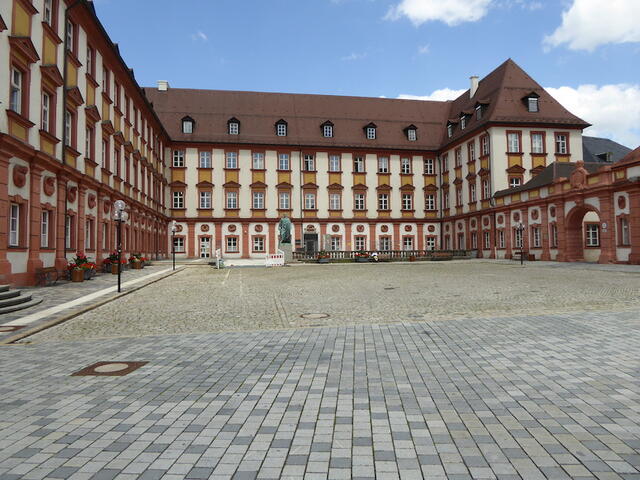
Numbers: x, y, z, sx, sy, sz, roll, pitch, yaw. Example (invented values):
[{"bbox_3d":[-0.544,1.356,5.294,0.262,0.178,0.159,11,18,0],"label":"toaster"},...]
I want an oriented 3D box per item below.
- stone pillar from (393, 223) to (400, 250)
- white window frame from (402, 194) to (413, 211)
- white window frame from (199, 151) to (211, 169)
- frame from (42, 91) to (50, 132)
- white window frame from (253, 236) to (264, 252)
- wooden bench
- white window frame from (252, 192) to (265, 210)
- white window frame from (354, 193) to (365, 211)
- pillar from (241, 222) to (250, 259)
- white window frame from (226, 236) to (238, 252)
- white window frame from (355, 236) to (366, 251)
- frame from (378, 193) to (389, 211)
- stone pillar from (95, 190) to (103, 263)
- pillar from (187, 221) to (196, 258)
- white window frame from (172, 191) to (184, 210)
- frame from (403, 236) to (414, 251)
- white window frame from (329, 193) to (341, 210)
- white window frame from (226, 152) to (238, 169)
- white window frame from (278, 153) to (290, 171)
[{"bbox_3d":[9.609,-0.096,57.489,0.897,4.169,0.400,0,-2,-10],"label":"stone pillar"},{"bbox_3d":[11.571,-4.987,60.983,1.340,2.030,0.200,0,-2,-10],"label":"white window frame"},{"bbox_3d":[-13.323,-9.293,54.095,1.287,1.907,0.150,0,-2,-10],"label":"white window frame"},{"bbox_3d":[-12.485,-5.791,20.919,0.170,2.000,1.220,0,-2,-10],"label":"frame"},{"bbox_3d":[-7.480,0.597,56.932,1.240,1.680,0.170,0,-2,-10],"label":"white window frame"},{"bbox_3d":[-11.359,1.560,19.281,0.550,0.790,1.400,0,-2,-10],"label":"wooden bench"},{"bbox_3d":[-7.514,-4.796,57.085,1.250,2.020,0.170,0,-2,-10],"label":"white window frame"},{"bbox_3d":[5.197,-4.898,60.054,1.250,2.060,0.180,0,-2,-10],"label":"white window frame"},{"bbox_3d":[-9.199,0.086,57.069,0.920,4.500,0.300,0,-2,-10],"label":"pillar"},{"bbox_3d":[-10.633,0.601,56.388,1.240,1.680,0.170,0,-2,-10],"label":"white window frame"},{"bbox_3d":[4.964,0.521,55.964,1.202,1.712,0.150,0,-2,-10],"label":"white window frame"},{"bbox_3d":[7.849,-4.626,56.643,1.193,1.875,0.150,0,-2,-10],"label":"frame"},{"bbox_3d":[-13.480,-0.589,28.131,0.300,4.750,0.900,0,-2,-10],"label":"stone pillar"},{"bbox_3d":[-14.754,0.009,53.237,0.981,4.172,0.400,0,-2,-10],"label":"pillar"},{"bbox_3d":[-17.152,-4.821,56.266,1.250,2.060,0.180,0,-2,-10],"label":"white window frame"},{"bbox_3d":[10.878,0.549,57.005,1.199,1.710,0.150,0,-2,-10],"label":"frame"},{"bbox_3d":[1.973,-4.869,59.222,1.340,2.030,0.200,0,-2,-10],"label":"white window frame"},{"bbox_3d":[-10.804,-9.783,56.877,1.340,2.030,0.200,0,-2,-10],"label":"white window frame"},{"bbox_3d":[-4.193,-9.215,54.674,1.261,1.950,0.150,0,-2,-10],"label":"white window frame"}]

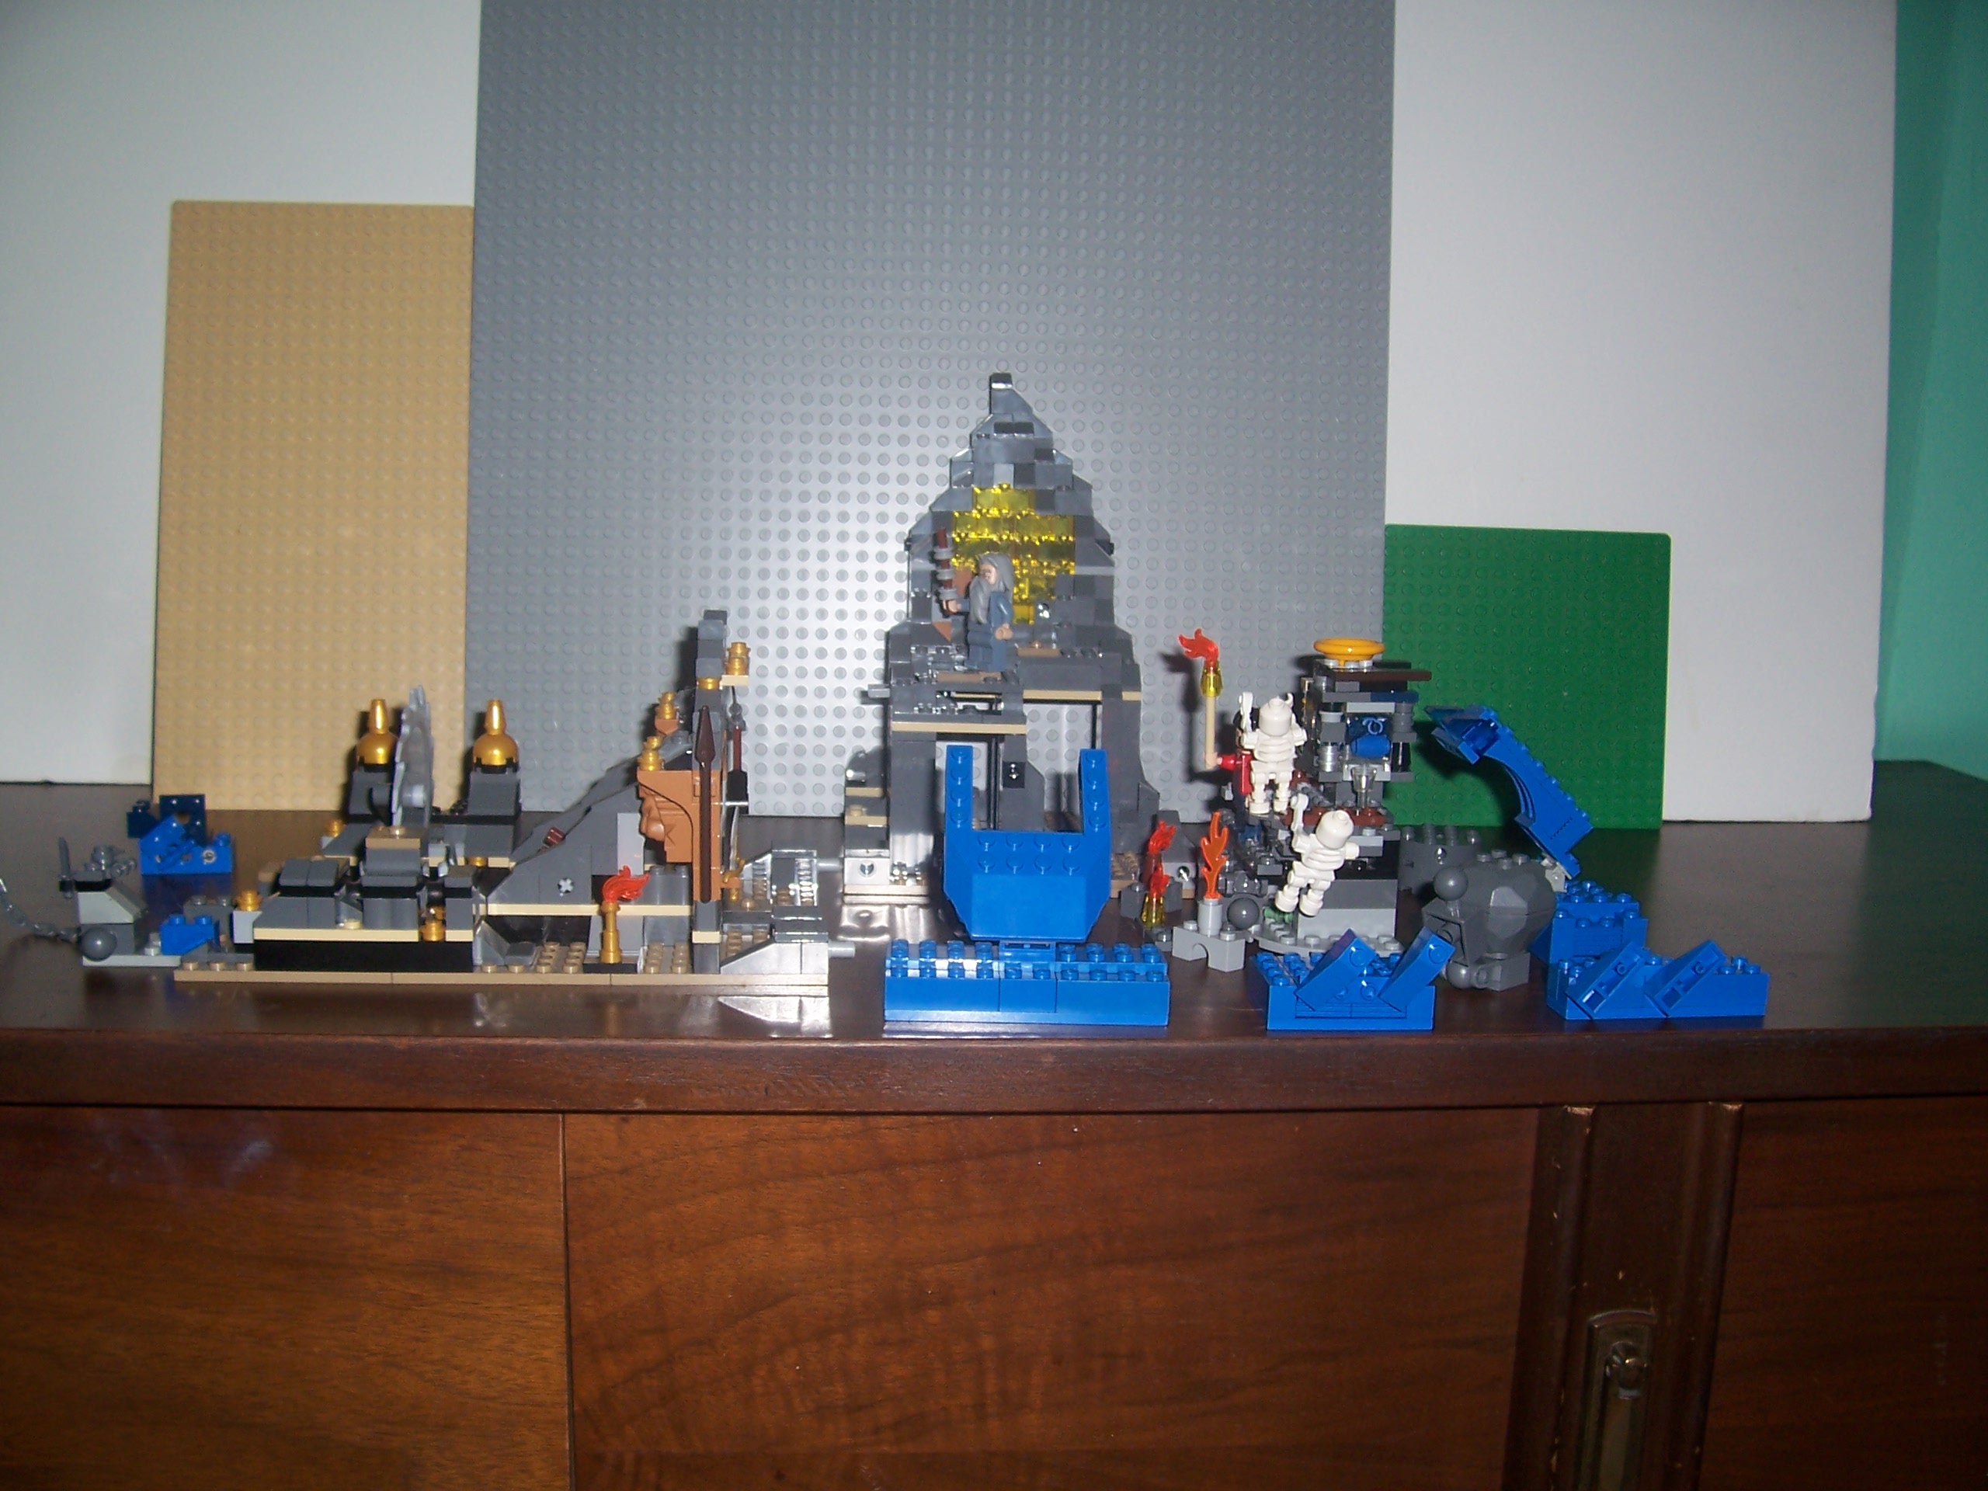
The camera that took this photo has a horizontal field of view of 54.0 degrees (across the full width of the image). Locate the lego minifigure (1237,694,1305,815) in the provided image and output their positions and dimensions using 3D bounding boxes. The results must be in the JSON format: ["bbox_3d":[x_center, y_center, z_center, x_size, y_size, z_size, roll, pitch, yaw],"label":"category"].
[{"bbox_3d":[0.091,0.003,0.641,0.022,0.041,0.017,-1,10,-15],"label":"lego minifigure"}]

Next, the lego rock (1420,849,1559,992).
[{"bbox_3d":[0.153,0.052,0.601,0.044,0.041,0.039,2,10,0],"label":"lego rock"}]

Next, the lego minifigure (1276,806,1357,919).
[{"bbox_3d":[0.104,0.036,0.624,0.022,0.038,0.012,22,23,4],"label":"lego minifigure"}]

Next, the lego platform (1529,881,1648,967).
[{"bbox_3d":[0.191,0.058,0.632,0.032,0.021,0.032,1,10,-5],"label":"lego platform"}]

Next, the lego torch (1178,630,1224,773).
[{"bbox_3d":[0.070,-0.015,0.660,0.016,0.050,0.009,2,10,0],"label":"lego torch"}]

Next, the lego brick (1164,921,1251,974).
[{"bbox_3d":[0.068,0.063,0.615,0.008,0.011,0.024,-7,14,-38],"label":"lego brick"}]

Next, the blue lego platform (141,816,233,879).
[{"bbox_3d":[-0.291,0.034,0.704,0.031,0.021,0.015,-2,11,-17],"label":"blue lego platform"}]

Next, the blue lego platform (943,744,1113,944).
[{"bbox_3d":[0.010,0.028,0.566,0.048,0.011,0.064,1,49,-2],"label":"blue lego platform"}]

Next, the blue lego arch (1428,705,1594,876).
[{"bbox_3d":[0.173,0.012,0.653,0.072,0.018,0.023,45,4,-11],"label":"blue lego arch"}]

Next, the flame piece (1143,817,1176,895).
[{"bbox_3d":[0.055,0.037,0.643,0.009,0.025,0.007,1,11,0],"label":"flame piece"}]

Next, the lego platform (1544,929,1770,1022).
[{"bbox_3d":[0.195,0.066,0.570,0.061,0.024,0.017,1,10,-4],"label":"lego platform"}]

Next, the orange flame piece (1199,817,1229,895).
[{"bbox_3d":[0.069,0.035,0.610,0.009,0.027,0.004,1,11,0],"label":"orange flame piece"}]

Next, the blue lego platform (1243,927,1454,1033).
[{"bbox_3d":[0.103,0.064,0.566,0.053,0.028,0.033,1,11,-4],"label":"blue lego platform"}]

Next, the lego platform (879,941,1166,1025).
[{"bbox_3d":[0.009,0.068,0.563,0.080,0.018,0.024,1,11,-2],"label":"lego platform"}]

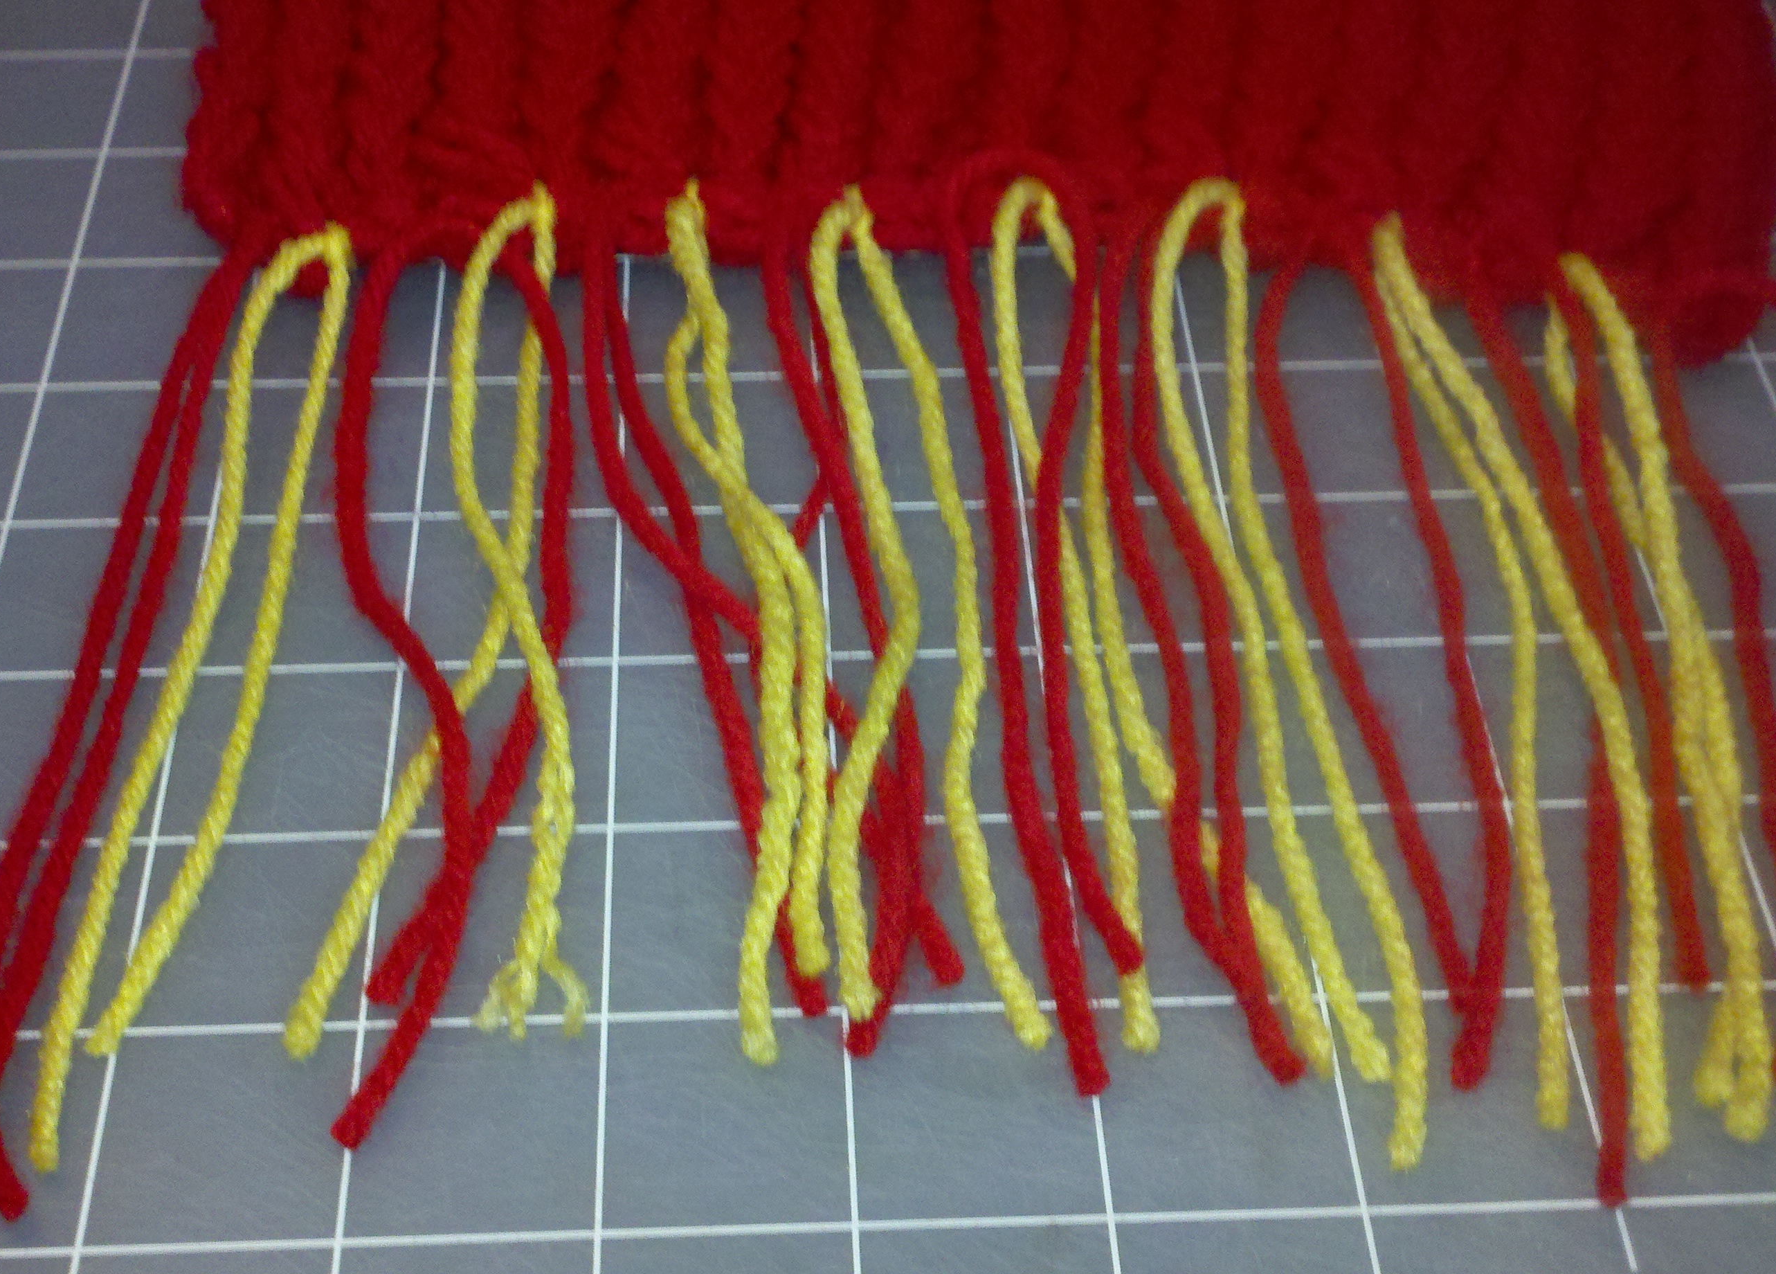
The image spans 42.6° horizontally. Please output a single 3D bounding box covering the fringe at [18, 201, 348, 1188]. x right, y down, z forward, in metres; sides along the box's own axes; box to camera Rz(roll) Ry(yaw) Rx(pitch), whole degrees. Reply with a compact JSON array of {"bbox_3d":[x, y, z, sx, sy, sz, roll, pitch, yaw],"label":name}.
[{"bbox_3d":[-0.079,-0.001,0.265,0.015,0.011,0.135,1,50,-1],"label":"fringe"}]

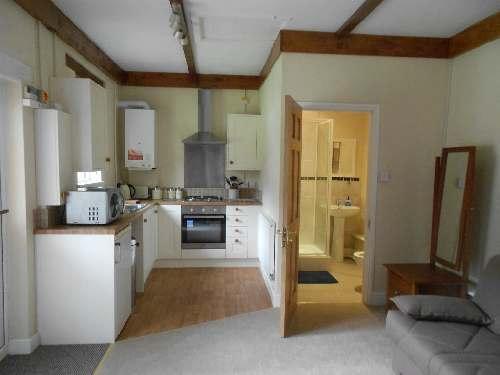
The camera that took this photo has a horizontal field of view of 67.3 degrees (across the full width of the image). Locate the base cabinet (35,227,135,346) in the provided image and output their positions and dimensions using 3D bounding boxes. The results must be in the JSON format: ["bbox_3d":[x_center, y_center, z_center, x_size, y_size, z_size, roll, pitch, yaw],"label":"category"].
[{"bbox_3d":[-1.374,0.766,3.210,0.585,0.890,0.590,0,4,-5],"label":"base cabinet"}]

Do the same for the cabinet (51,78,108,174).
[{"bbox_3d":[-1.508,-0.531,3.337,0.325,0.760,0.410,0,4,-5],"label":"cabinet"}]

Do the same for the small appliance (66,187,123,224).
[{"bbox_3d":[-1.344,0.160,3.300,0.355,0.279,0.430,0,4,-5],"label":"small appliance"}]

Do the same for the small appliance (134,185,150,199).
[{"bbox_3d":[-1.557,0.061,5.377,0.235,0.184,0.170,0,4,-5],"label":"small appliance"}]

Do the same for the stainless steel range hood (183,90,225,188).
[{"bbox_3d":[-0.633,-0.679,5.306,0.598,1.413,0.510,0,4,-5],"label":"stainless steel range hood"}]

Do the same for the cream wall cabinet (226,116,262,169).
[{"bbox_3d":[-0.091,-0.633,5.380,0.483,0.774,0.300,0,4,-5],"label":"cream wall cabinet"}]

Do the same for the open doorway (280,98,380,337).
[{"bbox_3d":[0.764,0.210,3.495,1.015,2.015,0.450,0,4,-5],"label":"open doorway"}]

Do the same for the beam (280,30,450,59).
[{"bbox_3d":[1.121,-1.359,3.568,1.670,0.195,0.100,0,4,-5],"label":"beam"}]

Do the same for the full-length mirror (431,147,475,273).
[{"bbox_3d":[1.861,0.193,3.435,0.110,1.097,0.450,0,4,-5],"label":"full-length mirror"}]

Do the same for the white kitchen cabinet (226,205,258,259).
[{"bbox_3d":[-0.118,0.581,5.339,0.446,0.720,0.550,0,4,-5],"label":"white kitchen cabinet"}]

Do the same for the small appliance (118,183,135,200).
[{"bbox_3d":[-1.667,0.050,5.120,0.210,0.239,0.160,0,4,-5],"label":"small appliance"}]

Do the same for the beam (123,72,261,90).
[{"bbox_3d":[-0.841,-1.545,5.448,1.980,0.200,0.070,0,4,-5],"label":"beam"}]

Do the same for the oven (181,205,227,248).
[{"bbox_3d":[-0.644,0.519,5.338,0.599,0.604,0.550,0,4,-5],"label":"oven"}]

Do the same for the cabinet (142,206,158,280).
[{"bbox_3d":[-1.473,0.634,4.485,0.570,0.740,0.870,0,4,-5],"label":"cabinet"}]

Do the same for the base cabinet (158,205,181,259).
[{"bbox_3d":[-1.092,0.571,5.292,0.308,0.724,0.550,0,5,-5],"label":"base cabinet"}]

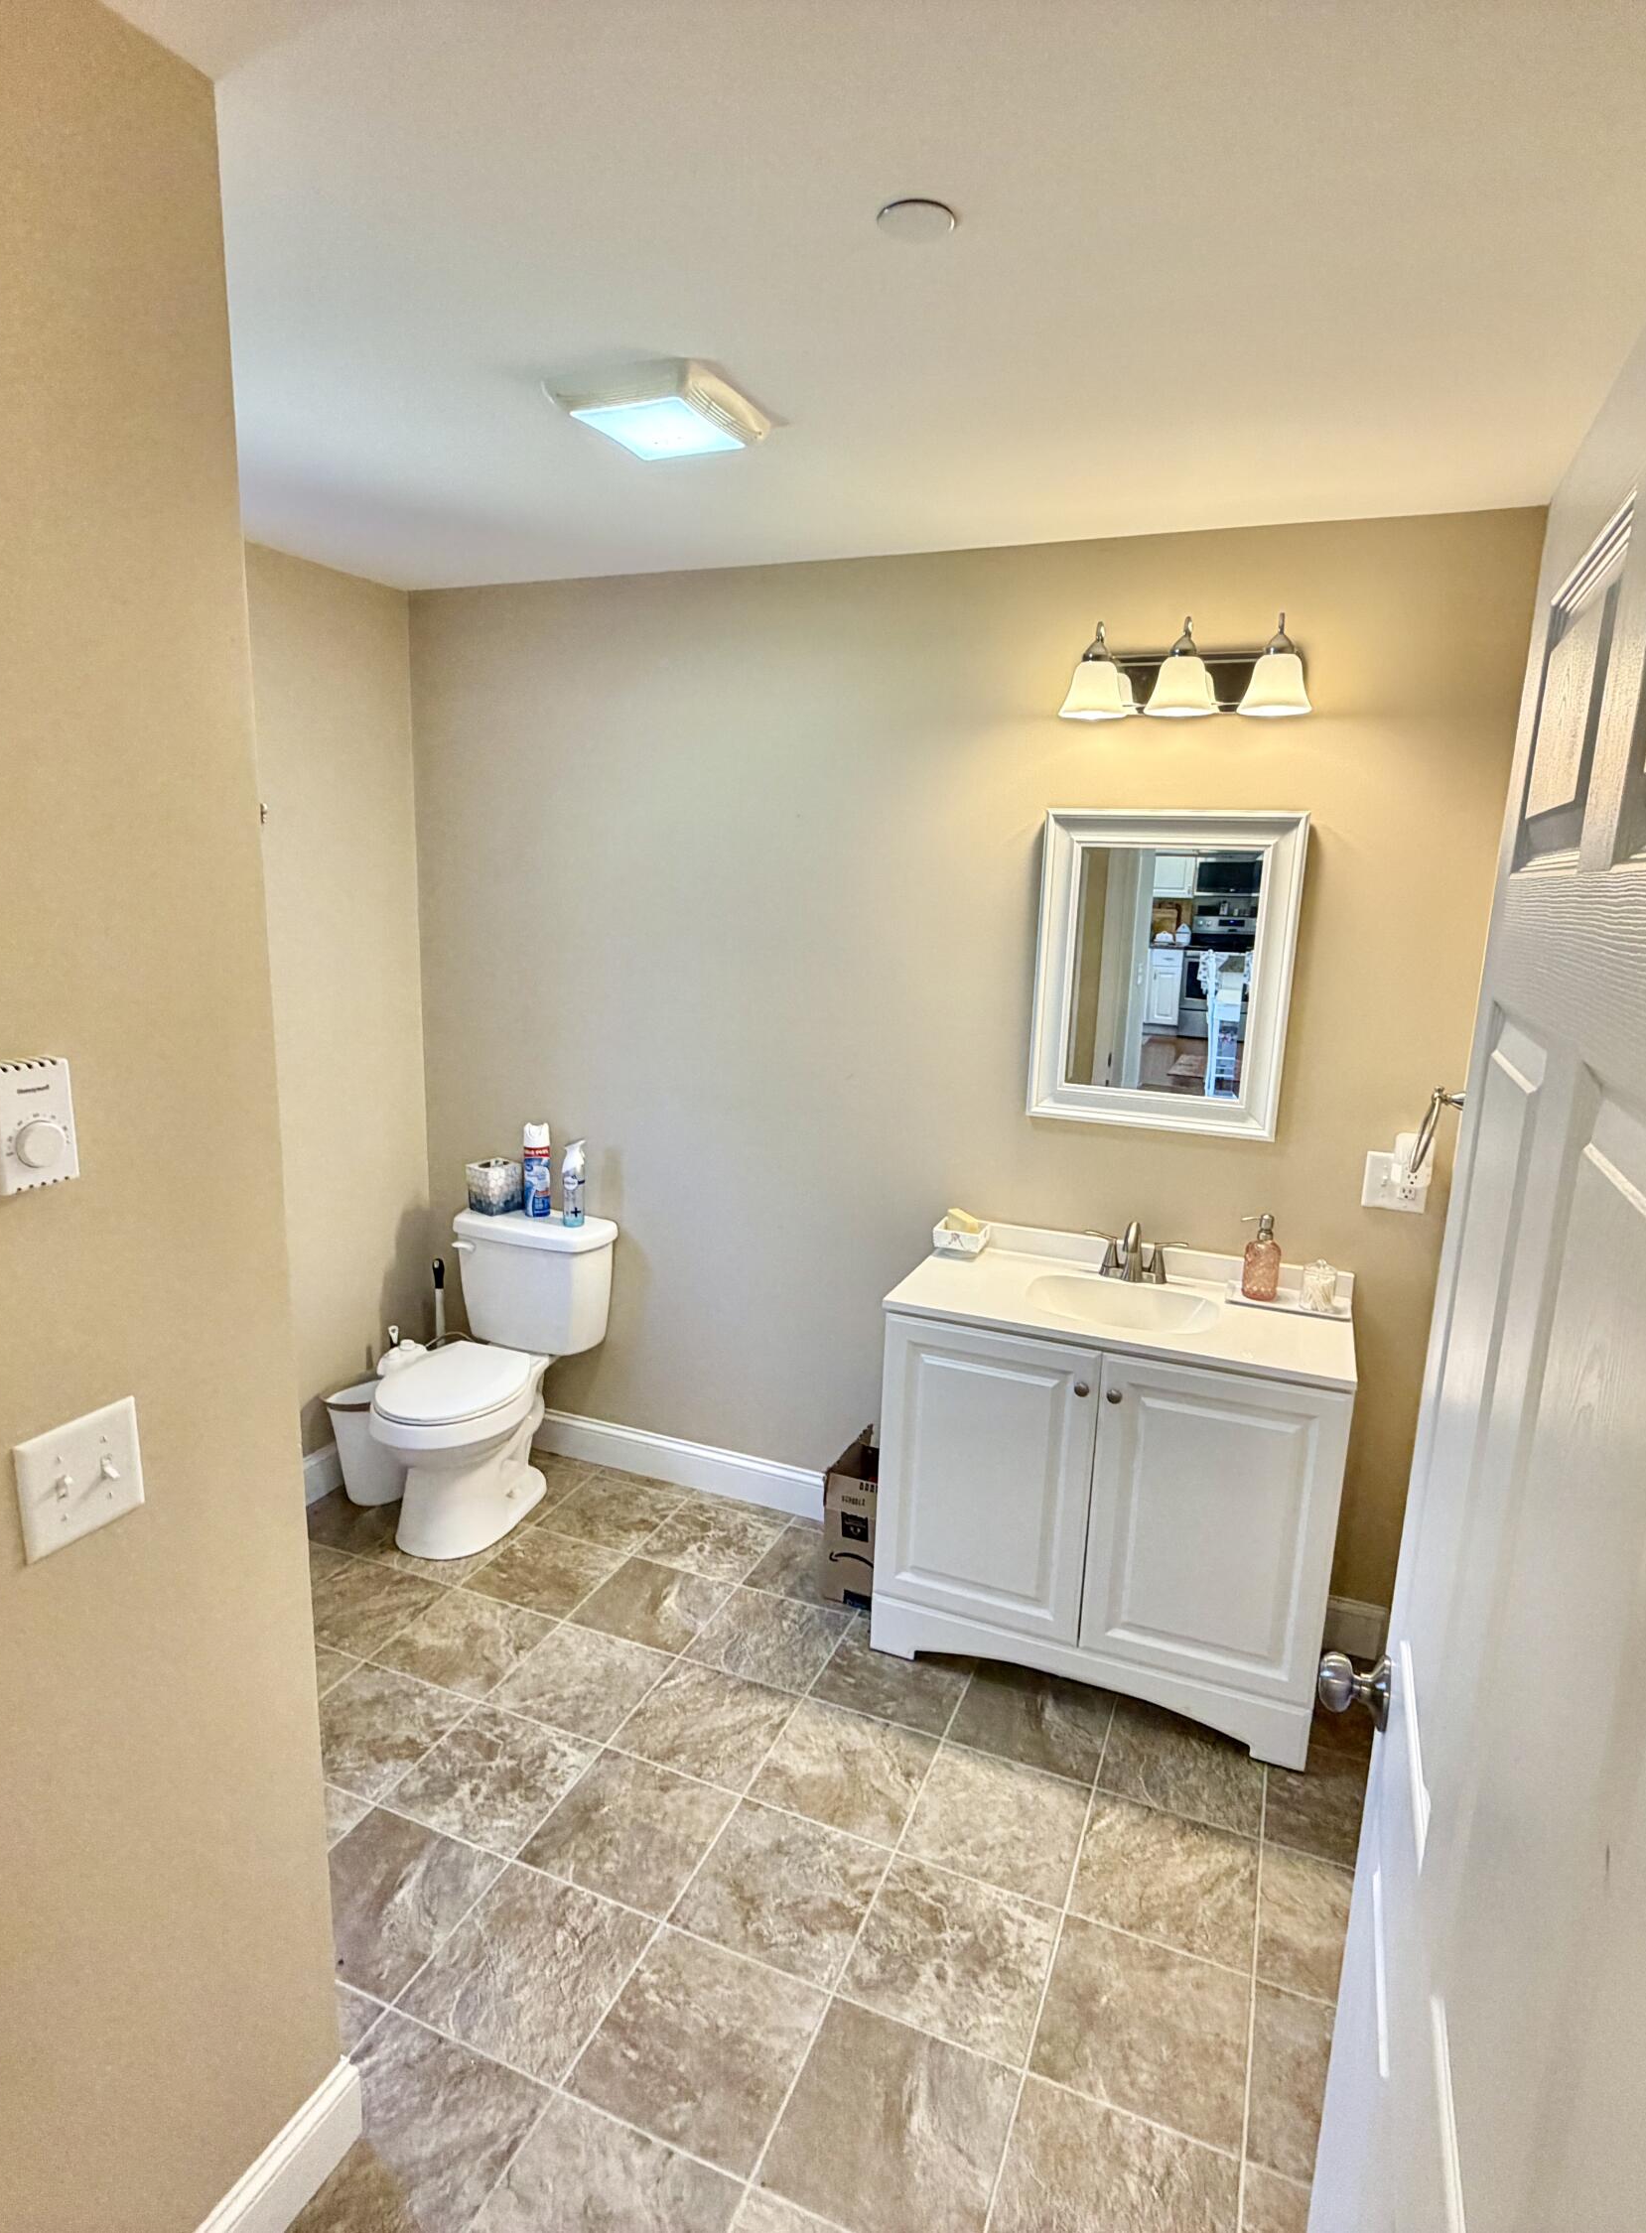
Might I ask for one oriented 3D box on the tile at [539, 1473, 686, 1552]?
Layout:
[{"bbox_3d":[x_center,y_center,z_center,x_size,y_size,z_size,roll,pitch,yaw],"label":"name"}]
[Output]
[{"bbox_3d":[-0.561,1.074,3.264,0.302,0.010,0.302,7,13,22],"label":"tile"}]

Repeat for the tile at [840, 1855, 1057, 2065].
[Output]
[{"bbox_3d":[0.217,1.375,1.978,0.297,0.010,0.297,7,13,21],"label":"tile"}]

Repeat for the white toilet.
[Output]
[{"bbox_3d":[-0.885,0.691,3.183,0.416,0.750,0.664,7,13,22],"label":"white toilet"}]

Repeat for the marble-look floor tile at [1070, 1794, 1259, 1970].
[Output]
[{"bbox_3d":[0.614,1.351,2.136,0.300,0.010,0.300,7,13,22],"label":"marble-look floor tile"}]

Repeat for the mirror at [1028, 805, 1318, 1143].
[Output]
[{"bbox_3d":[0.733,-0.310,2.612,0.534,0.680,0.028,7,13,22],"label":"mirror"}]

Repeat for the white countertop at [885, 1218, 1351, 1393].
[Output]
[{"bbox_3d":[0.646,0.379,2.590,0.924,0.092,0.477,7,13,22],"label":"white countertop"}]

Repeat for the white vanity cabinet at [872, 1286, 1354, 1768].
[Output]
[{"bbox_3d":[0.630,0.812,2.661,0.918,0.830,0.432,7,13,21],"label":"white vanity cabinet"}]

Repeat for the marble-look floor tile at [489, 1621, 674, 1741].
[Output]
[{"bbox_3d":[-0.513,1.220,2.597,0.302,0.010,0.302,7,13,22],"label":"marble-look floor tile"}]

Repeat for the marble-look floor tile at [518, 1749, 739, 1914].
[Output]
[{"bbox_3d":[-0.346,1.306,2.201,0.297,0.010,0.297,7,13,21],"label":"marble-look floor tile"}]

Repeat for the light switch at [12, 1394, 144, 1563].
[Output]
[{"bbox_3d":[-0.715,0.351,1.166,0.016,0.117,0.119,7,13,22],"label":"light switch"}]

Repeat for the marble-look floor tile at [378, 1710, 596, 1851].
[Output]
[{"bbox_3d":[-0.629,1.271,2.310,0.300,0.010,0.300,7,13,22],"label":"marble-look floor tile"}]

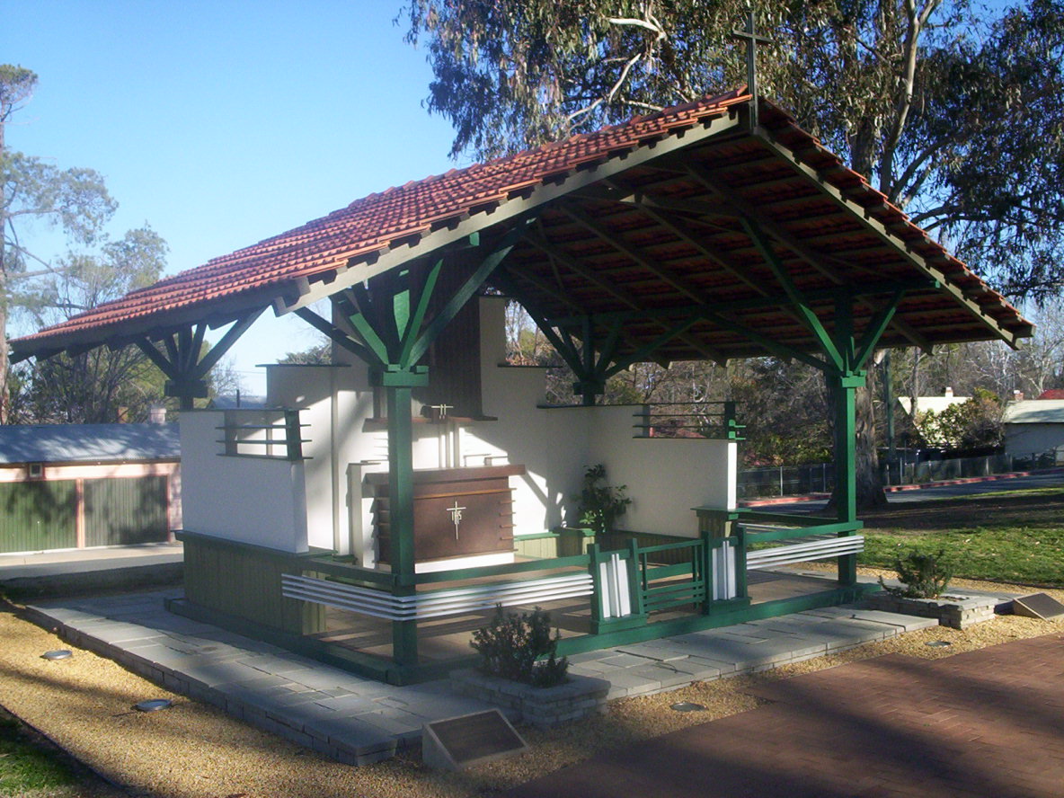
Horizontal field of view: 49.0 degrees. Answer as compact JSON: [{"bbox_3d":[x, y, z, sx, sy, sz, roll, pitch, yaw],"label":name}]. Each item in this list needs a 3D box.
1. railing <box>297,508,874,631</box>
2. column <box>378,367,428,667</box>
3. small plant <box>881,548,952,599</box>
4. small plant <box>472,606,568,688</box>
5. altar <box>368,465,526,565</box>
[{"bbox_3d":[0.611,1.527,10.562,5.390,0.720,1.890,0,-1,-39],"label":"railing"},{"bbox_3d":[-0.934,0.826,8.303,0.340,2.115,0.260,0,-1,-39],"label":"column"},{"bbox_3d":[3.612,1.649,10.924,0.600,0.410,0.600,0,-1,-39],"label":"small plant"},{"bbox_3d":[-0.104,1.656,7.822,0.560,0.450,0.680,0,-1,-39],"label":"small plant"},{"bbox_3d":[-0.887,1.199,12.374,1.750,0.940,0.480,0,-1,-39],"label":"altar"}]

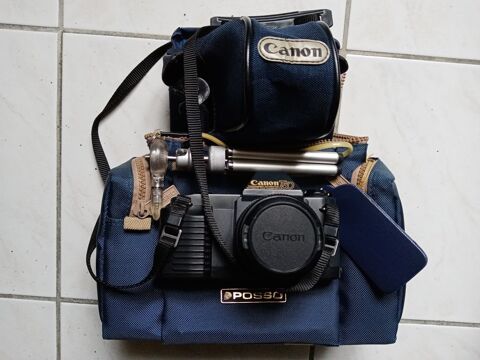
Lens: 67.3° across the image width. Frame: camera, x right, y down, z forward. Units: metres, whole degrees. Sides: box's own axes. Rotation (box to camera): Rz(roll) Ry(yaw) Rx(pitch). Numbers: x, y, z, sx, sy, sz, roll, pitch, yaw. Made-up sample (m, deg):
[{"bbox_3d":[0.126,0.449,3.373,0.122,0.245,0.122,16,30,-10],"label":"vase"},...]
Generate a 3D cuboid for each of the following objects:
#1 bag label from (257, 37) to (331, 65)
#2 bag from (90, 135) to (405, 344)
[{"bbox_3d":[0.045,-0.108,0.302,0.059,0.006,0.022,3,89,-3],"label":"bag label"},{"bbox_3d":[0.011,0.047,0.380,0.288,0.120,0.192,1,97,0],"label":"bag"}]

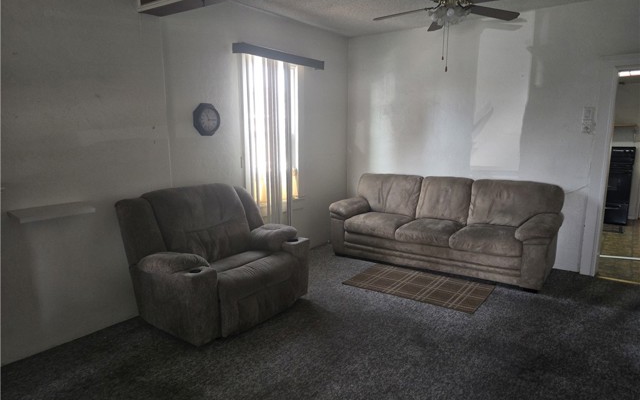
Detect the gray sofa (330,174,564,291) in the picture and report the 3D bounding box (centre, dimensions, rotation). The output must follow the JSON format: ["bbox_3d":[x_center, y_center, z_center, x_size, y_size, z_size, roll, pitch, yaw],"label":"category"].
[{"bbox_3d":[1.315,0.241,4.686,2.384,0.942,0.934,6,11,35],"label":"gray sofa"}]

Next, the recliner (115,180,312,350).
[{"bbox_3d":[-0.790,0.405,3.529,0.905,1.007,1.212,6,11,35],"label":"recliner"}]

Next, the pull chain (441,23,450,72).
[{"bbox_3d":[1.077,-1.304,3.646,0.045,0.406,0.030,2,10,16],"label":"pull chain"}]

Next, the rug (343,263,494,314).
[{"bbox_3d":[0.942,0.810,4.086,1.244,0.012,0.774,6,11,35],"label":"rug"}]

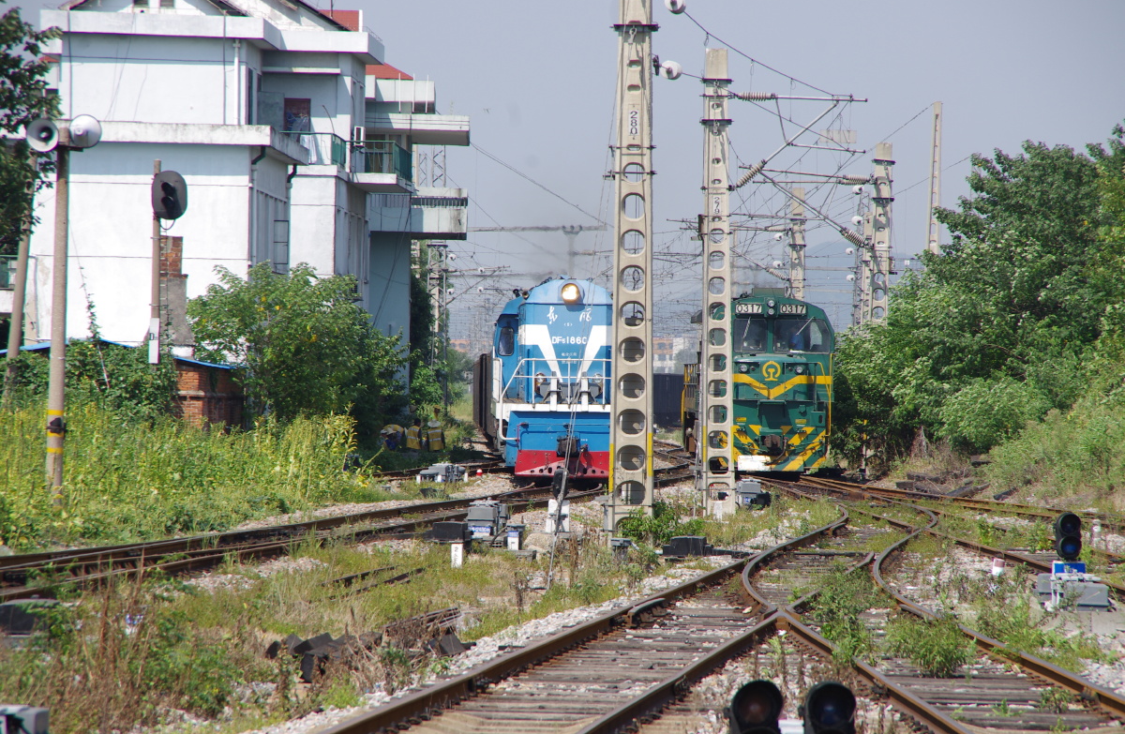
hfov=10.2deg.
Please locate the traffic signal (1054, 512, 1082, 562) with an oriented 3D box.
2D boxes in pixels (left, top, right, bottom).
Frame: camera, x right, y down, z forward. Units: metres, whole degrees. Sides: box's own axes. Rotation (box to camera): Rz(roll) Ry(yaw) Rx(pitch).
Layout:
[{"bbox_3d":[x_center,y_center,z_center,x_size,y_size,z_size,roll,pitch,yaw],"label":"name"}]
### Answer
[{"bbox_3d":[4.934,1.655,61.500,0.260,0.490,0.360,0,0,-4],"label":"traffic signal"}]

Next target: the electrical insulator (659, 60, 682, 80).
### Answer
[{"bbox_3d":[1.443,-3.920,83.300,0.280,0.260,0.320,0,0,7],"label":"electrical insulator"}]

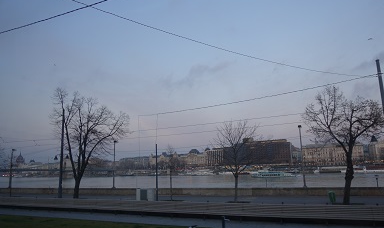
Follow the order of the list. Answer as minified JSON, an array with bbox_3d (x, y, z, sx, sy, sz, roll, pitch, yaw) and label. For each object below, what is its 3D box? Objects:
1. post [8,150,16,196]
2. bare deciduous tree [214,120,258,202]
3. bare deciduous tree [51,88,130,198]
[{"bbox_3d":[-29.122,8.959,48.480,0.450,6.900,0.700,-6,-11,22],"label":"post"},{"bbox_3d":[4.497,4.719,30.314,4.500,8.126,4.400,-2,-10,0],"label":"bare deciduous tree"},{"bbox_3d":[-13.525,3.681,39.788,10.300,14.569,9.300,-2,-10,0],"label":"bare deciduous tree"}]

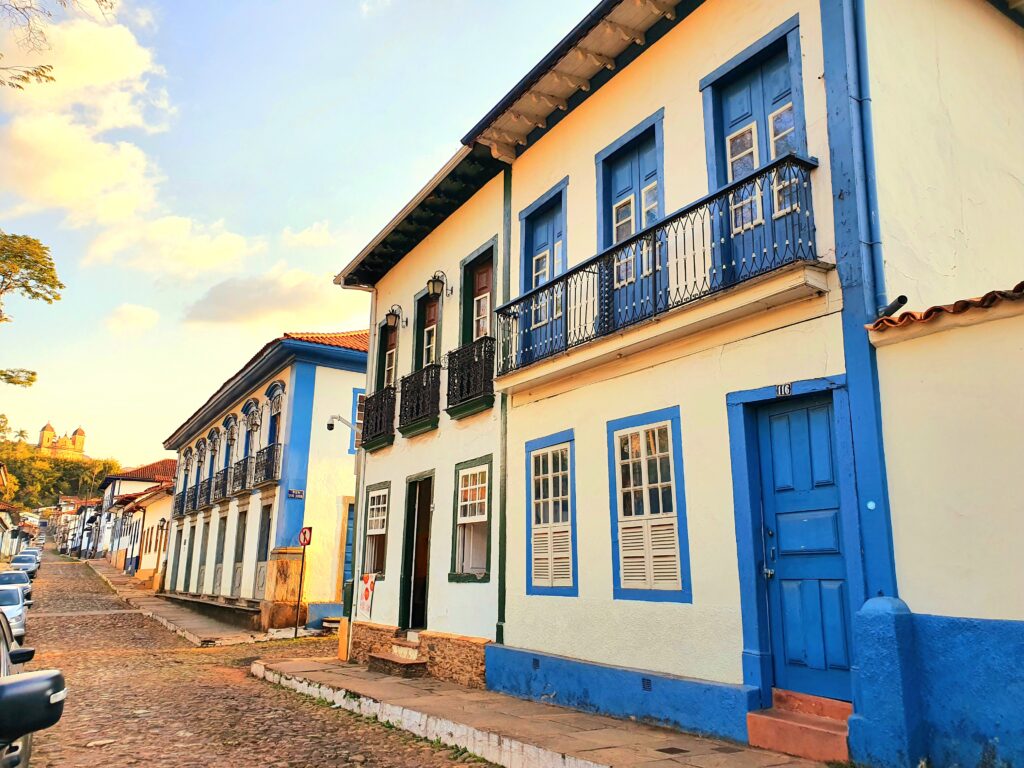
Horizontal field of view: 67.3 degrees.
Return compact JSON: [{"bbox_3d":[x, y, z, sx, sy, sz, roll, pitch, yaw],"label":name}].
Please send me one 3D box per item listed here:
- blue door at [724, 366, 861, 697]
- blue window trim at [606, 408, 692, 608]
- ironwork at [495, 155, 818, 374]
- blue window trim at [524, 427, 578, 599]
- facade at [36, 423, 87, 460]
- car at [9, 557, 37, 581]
[{"bbox_3d":[2.442,1.330,6.554,0.200,2.720,1.297,7,-14,-30],"label":"blue door"},{"bbox_3d":[1.445,1.297,8.203,0.120,1.967,1.215,7,-14,-30],"label":"blue window trim"},{"bbox_3d":[1.212,-1.029,8.704,0.370,0.959,5.145,7,-14,-30],"label":"ironwork"},{"bbox_3d":[0.495,1.652,9.766,0.120,2.000,1.150,7,-14,-30],"label":"blue window trim"},{"bbox_3d":[-230.344,30.558,395.000,8.000,21.000,19.000,-11,-17,42],"label":"facade"},{"bbox_3d":[-34.912,13.151,55.000,1.730,1.470,4.200,7,-14,-30],"label":"car"}]

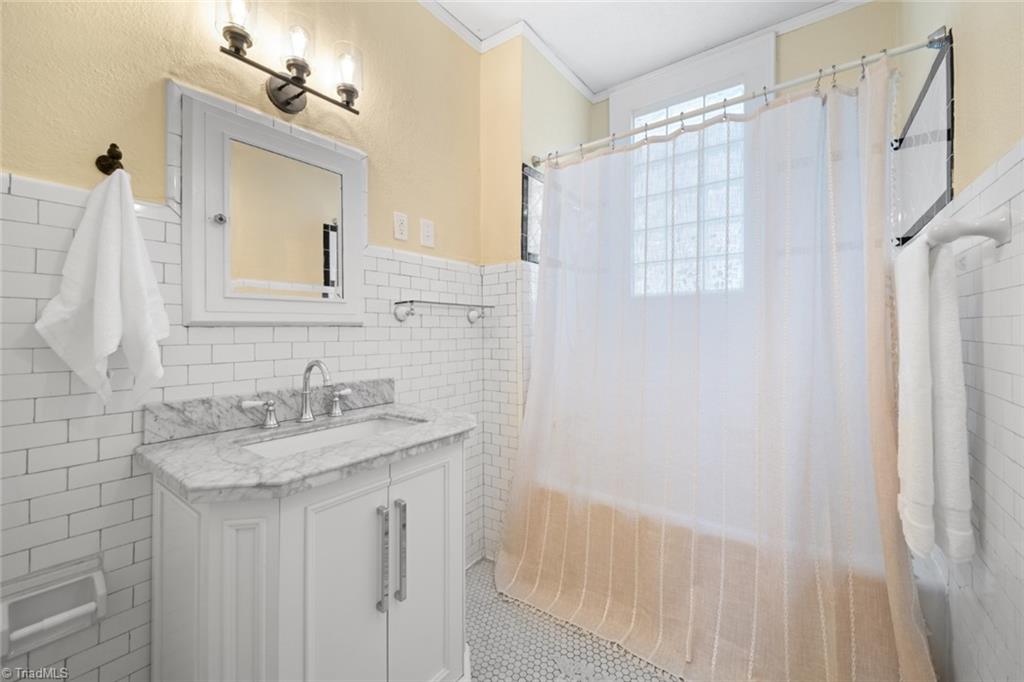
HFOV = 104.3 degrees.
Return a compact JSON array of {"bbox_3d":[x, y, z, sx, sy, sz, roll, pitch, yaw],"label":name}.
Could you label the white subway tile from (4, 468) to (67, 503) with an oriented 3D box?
[{"bbox_3d":[-1.035,0.312,0.855,0.009,0.052,0.106,0,1,36],"label":"white subway tile"}]

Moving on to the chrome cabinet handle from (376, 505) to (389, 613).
[{"bbox_3d":[-0.323,0.549,0.998,0.038,0.262,0.013,0,1,36],"label":"chrome cabinet handle"}]

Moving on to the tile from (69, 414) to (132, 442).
[{"bbox_3d":[-0.971,0.203,0.943,0.009,0.052,0.106,0,1,36],"label":"tile"}]

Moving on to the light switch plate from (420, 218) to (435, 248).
[{"bbox_3d":[-0.369,-0.472,1.748,0.008,0.117,0.074,0,1,36],"label":"light switch plate"}]

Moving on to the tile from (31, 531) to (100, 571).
[{"bbox_3d":[-1.004,0.474,0.899,0.009,0.052,0.106,0,1,36],"label":"tile"}]

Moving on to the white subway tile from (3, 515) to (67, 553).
[{"bbox_3d":[-1.035,0.420,0.857,0.009,0.052,0.106,0,1,36],"label":"white subway tile"}]

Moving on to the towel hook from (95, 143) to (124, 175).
[{"bbox_3d":[-0.932,-0.402,0.922,0.070,0.082,0.046,0,1,36],"label":"towel hook"}]

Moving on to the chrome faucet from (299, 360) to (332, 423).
[{"bbox_3d":[-0.609,0.158,1.236,0.168,0.195,0.046,0,1,36],"label":"chrome faucet"}]

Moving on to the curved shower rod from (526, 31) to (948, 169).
[{"bbox_3d":[0.696,-0.894,1.583,1.430,0.050,0.050,0,1,35],"label":"curved shower rod"}]

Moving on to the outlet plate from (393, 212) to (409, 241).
[{"bbox_3d":[-0.453,-0.469,1.633,0.008,0.115,0.073,0,1,36],"label":"outlet plate"}]

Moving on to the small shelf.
[{"bbox_3d":[-0.279,-0.119,1.772,0.125,0.080,0.500,0,1,36],"label":"small shelf"}]

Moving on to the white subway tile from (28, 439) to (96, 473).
[{"bbox_3d":[-1.006,0.258,0.895,0.009,0.052,0.106,0,1,36],"label":"white subway tile"}]

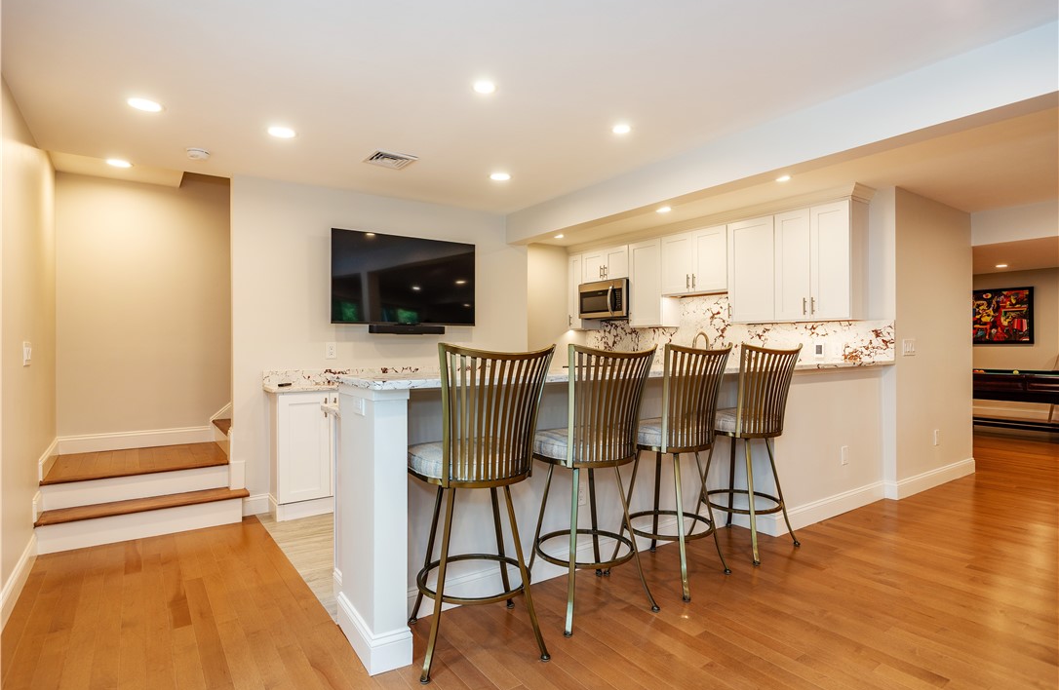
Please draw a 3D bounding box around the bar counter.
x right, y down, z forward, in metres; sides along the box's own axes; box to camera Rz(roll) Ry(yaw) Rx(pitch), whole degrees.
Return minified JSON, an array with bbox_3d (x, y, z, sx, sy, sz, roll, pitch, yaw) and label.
[{"bbox_3d":[0.970,0.663,3.212,4.040,1.065,0.525,0,0,-33],"label":"bar counter"}]

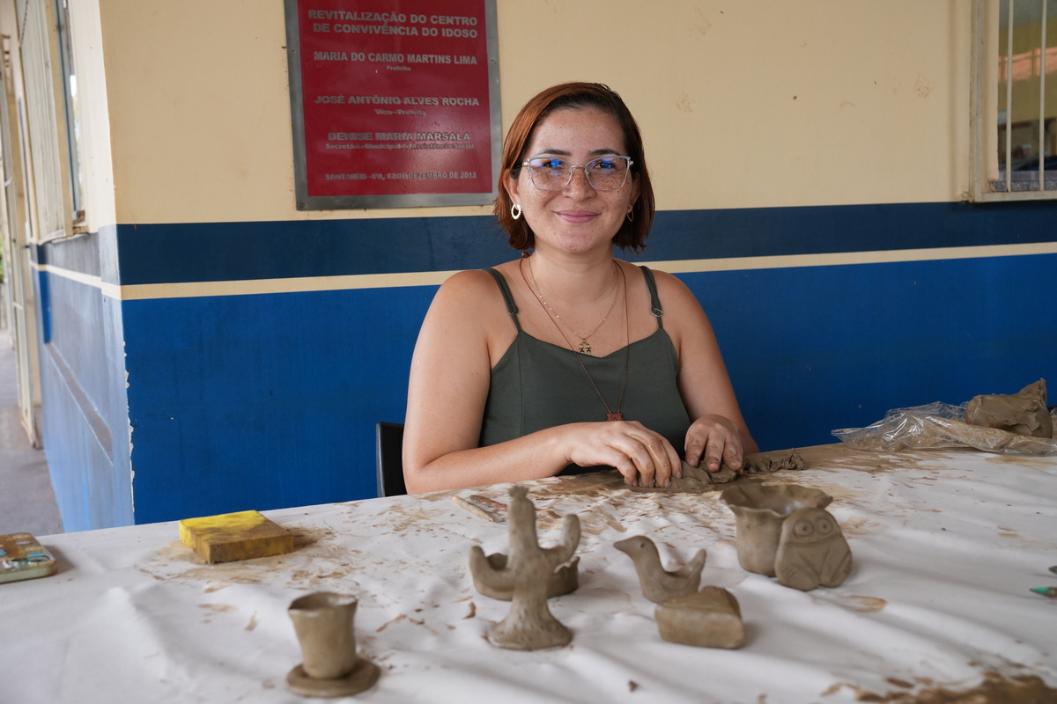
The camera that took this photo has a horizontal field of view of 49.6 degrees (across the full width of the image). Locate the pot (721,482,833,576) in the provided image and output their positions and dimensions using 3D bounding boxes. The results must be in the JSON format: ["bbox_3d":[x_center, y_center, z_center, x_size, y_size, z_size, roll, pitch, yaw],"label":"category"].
[{"bbox_3d":[0.210,0.153,0.967,0.095,0.060,0.095,-2,6,0],"label":"pot"}]

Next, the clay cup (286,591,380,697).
[{"bbox_3d":[-0.129,0.190,0.752,0.061,0.053,0.061,-2,6,0],"label":"clay cup"}]

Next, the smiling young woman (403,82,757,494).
[{"bbox_3d":[0.119,0.272,1.375,0.490,1.220,0.680,-3,6,-14],"label":"smiling young woman"}]

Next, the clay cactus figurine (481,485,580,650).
[{"bbox_3d":[0.000,0.150,0.818,0.076,0.109,0.058,-2,6,0],"label":"clay cactus figurine"}]

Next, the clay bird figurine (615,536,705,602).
[{"bbox_3d":[0.104,0.168,0.905,0.073,0.049,0.040,-1,6,6],"label":"clay bird figurine"}]

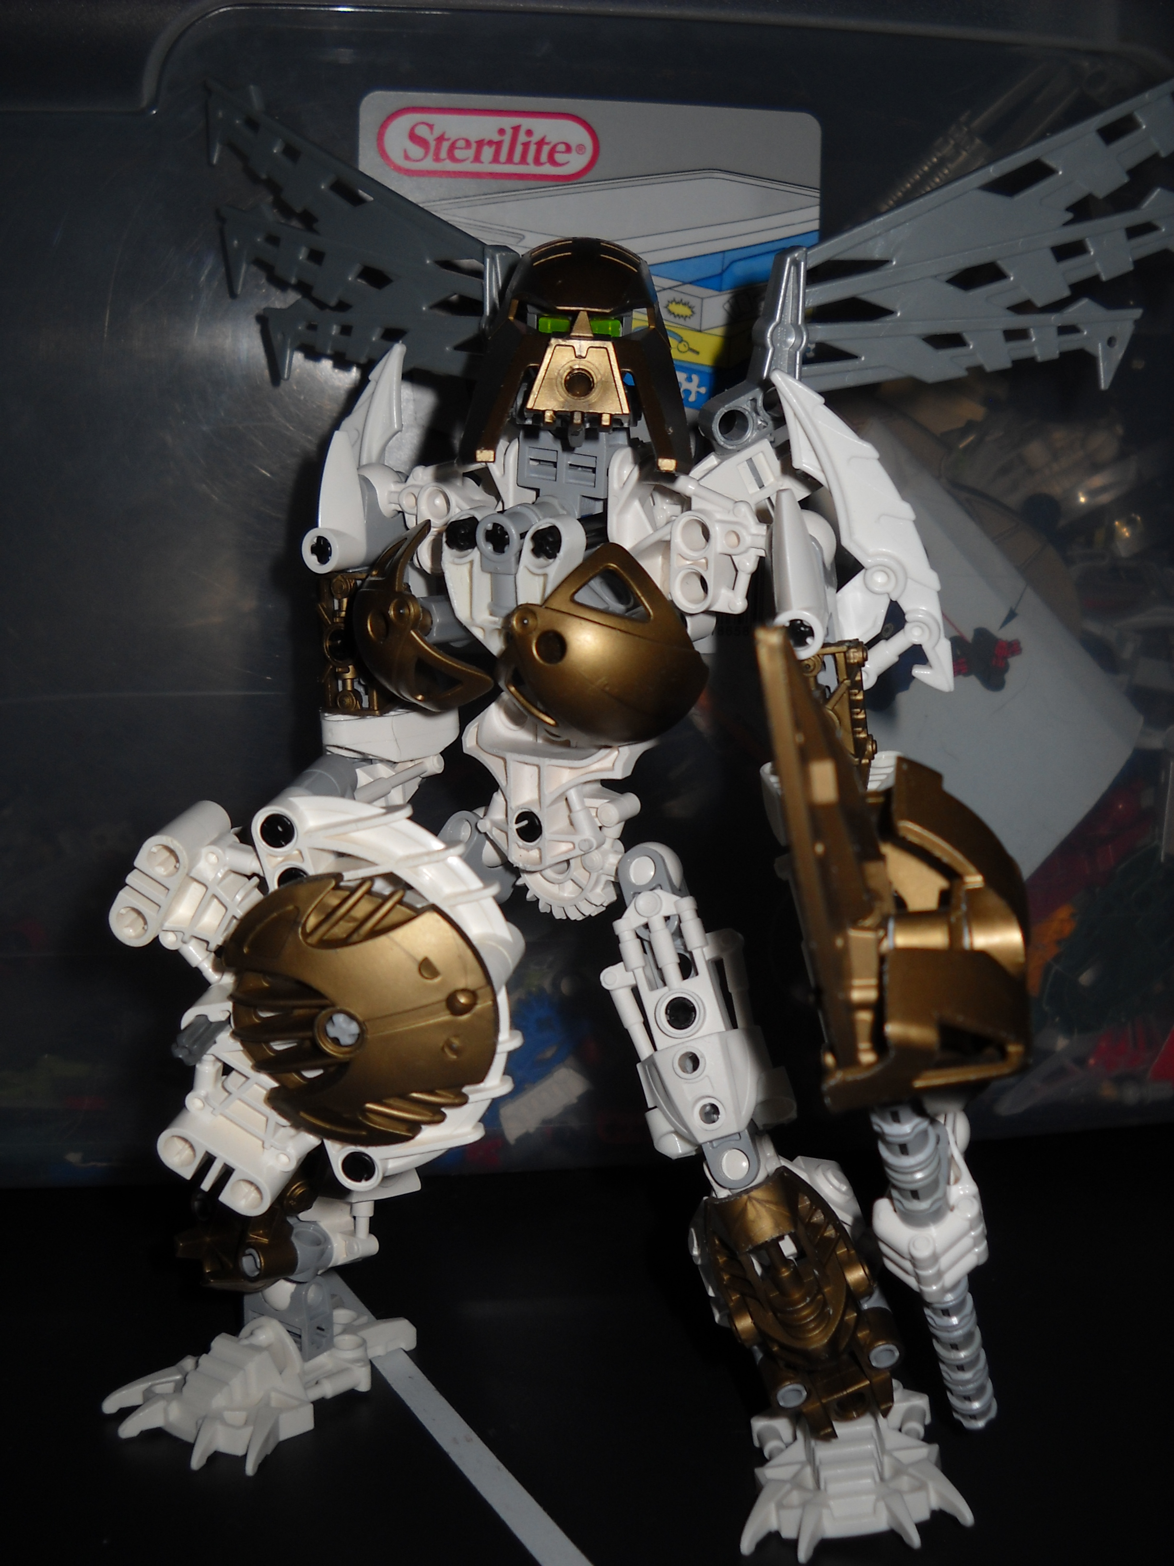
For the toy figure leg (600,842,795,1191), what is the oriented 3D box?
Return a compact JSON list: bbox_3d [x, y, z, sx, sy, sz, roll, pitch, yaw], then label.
[{"bbox_3d":[0.016,0.034,0.279,0.022,0.058,0.017,-24,-23,16],"label":"toy figure leg"}]

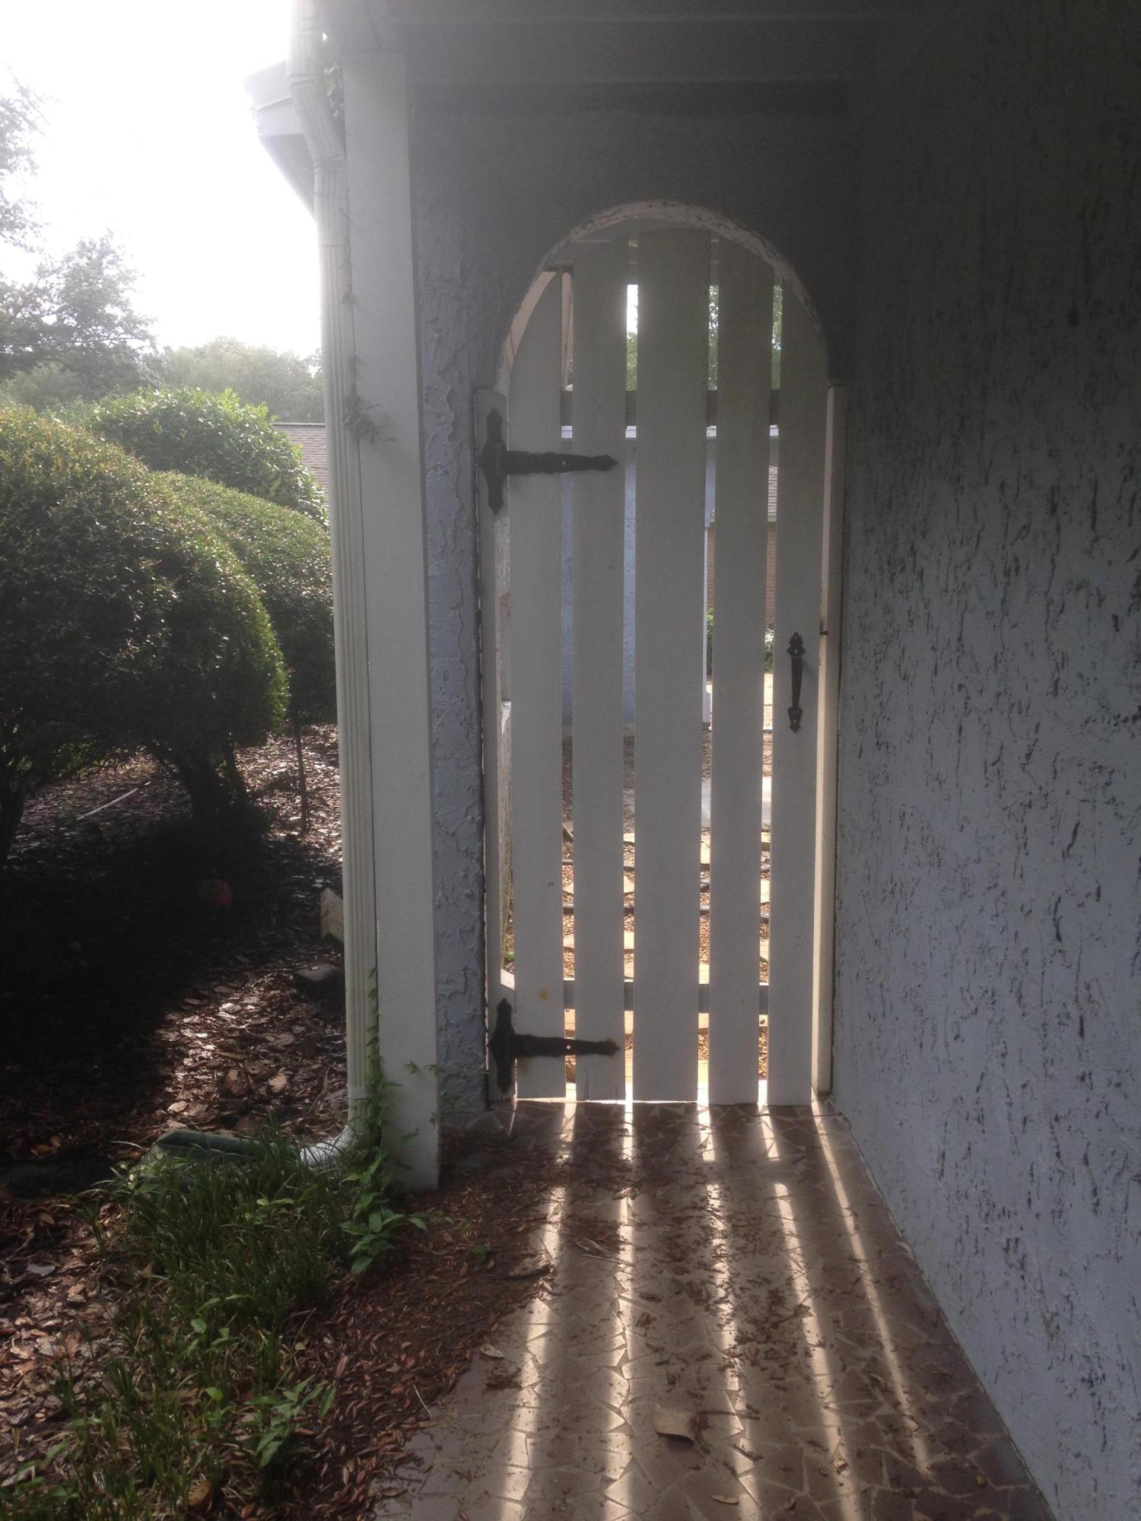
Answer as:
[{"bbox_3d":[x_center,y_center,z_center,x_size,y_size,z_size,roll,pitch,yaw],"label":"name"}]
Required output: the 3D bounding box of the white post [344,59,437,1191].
[{"bbox_3d":[-0.411,-0.253,3.418,0.140,2.630,0.140,-1,10,-1],"label":"white post"}]

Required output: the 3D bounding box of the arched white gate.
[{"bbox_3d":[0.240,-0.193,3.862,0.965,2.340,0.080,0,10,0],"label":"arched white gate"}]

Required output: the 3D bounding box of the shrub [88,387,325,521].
[{"bbox_3d":[-2.750,-1.606,10.885,2.250,2.400,2.250,0,10,0],"label":"shrub"}]

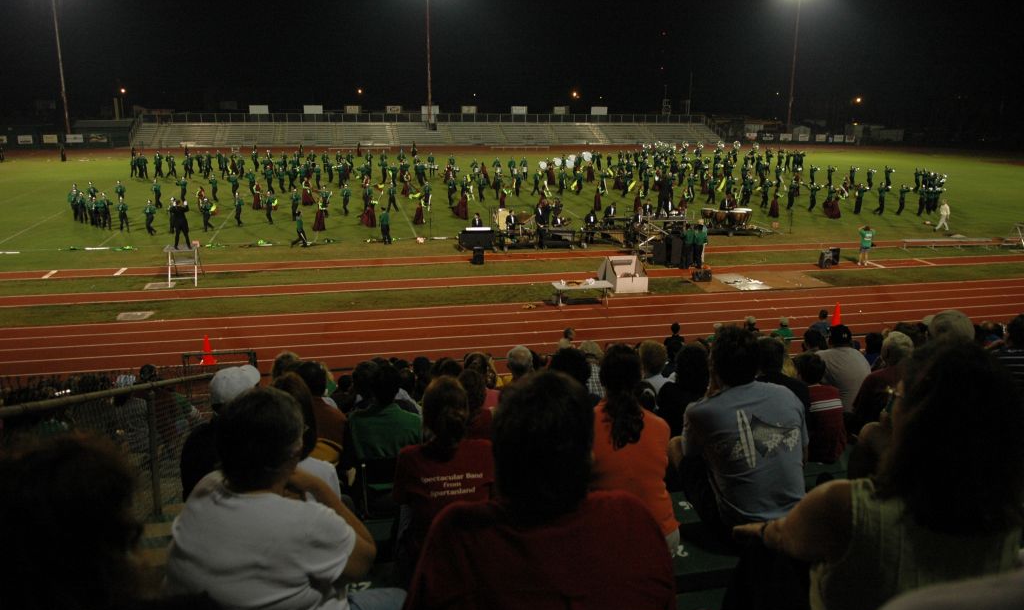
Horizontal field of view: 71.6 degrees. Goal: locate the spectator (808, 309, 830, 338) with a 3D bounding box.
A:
[{"bbox_3d":[6.040,0.857,14.053,0.500,1.620,0.360,-3,17,-11],"label":"spectator"}]

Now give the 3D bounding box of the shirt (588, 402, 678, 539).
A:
[{"bbox_3d":[0.512,0.718,3.120,0.480,0.640,0.320,-2,17,-9],"label":"shirt"}]

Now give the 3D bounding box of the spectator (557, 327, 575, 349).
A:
[{"bbox_3d":[1.031,1.170,13.145,0.450,1.600,0.360,16,23,41],"label":"spectator"}]

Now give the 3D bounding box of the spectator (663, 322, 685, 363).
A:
[{"bbox_3d":[3.030,1.069,13.550,0.450,1.600,0.340,-3,17,-11],"label":"spectator"}]

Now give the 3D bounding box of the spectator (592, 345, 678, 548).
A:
[{"bbox_3d":[0.453,0.722,3.356,0.480,1.220,0.750,-2,17,-9],"label":"spectator"}]

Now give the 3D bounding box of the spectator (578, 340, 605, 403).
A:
[{"bbox_3d":[0.611,0.826,6.167,0.500,1.240,0.780,-3,17,-11],"label":"spectator"}]

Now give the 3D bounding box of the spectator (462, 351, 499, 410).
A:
[{"bbox_3d":[-0.329,0.891,5.864,0.470,1.220,0.760,-3,17,-11],"label":"spectator"}]

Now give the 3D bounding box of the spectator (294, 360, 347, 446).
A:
[{"bbox_3d":[-1.353,0.902,5.044,0.500,1.200,0.720,-3,17,-11],"label":"spectator"}]

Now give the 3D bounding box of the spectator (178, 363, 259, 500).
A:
[{"bbox_3d":[-1.322,0.821,3.650,0.500,1.220,0.750,0,17,-3],"label":"spectator"}]

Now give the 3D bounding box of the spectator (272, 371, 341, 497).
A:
[{"bbox_3d":[-0.953,0.807,3.346,0.460,1.200,0.720,-2,17,-8],"label":"spectator"}]

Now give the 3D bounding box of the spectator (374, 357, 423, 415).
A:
[{"bbox_3d":[-0.873,0.898,5.344,0.480,1.200,0.720,-3,17,-11],"label":"spectator"}]

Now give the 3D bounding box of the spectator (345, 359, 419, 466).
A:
[{"bbox_3d":[-0.759,0.843,4.217,0.500,1.240,0.780,-3,17,-11],"label":"spectator"}]

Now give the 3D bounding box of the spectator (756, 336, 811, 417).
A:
[{"bbox_3d":[1.483,0.737,4.571,0.520,1.270,0.800,-3,17,-11],"label":"spectator"}]

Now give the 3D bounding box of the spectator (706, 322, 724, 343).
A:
[{"bbox_3d":[3.869,1.048,13.617,0.460,1.500,0.350,-6,18,-21],"label":"spectator"}]

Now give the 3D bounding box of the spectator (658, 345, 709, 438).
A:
[{"bbox_3d":[0.995,0.753,4.492,0.480,1.200,0.720,-4,17,-13],"label":"spectator"}]

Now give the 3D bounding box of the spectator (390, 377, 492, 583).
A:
[{"bbox_3d":[-0.336,0.839,3.464,0.500,1.220,0.780,-3,17,-11],"label":"spectator"}]

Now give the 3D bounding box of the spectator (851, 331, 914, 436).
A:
[{"bbox_3d":[2.066,0.683,4.246,0.520,1.220,0.750,-3,17,-12],"label":"spectator"}]

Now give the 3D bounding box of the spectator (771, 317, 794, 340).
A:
[{"bbox_3d":[5.422,1.039,14.441,0.480,1.650,0.380,-3,17,-11],"label":"spectator"}]

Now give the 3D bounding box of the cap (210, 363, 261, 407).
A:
[{"bbox_3d":[-1.299,0.376,3.360,0.180,0.150,0.260,3,17,8],"label":"cap"}]

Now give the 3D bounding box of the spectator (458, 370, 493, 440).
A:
[{"bbox_3d":[-0.327,0.950,5.064,0.460,1.220,0.760,-3,17,-11],"label":"spectator"}]

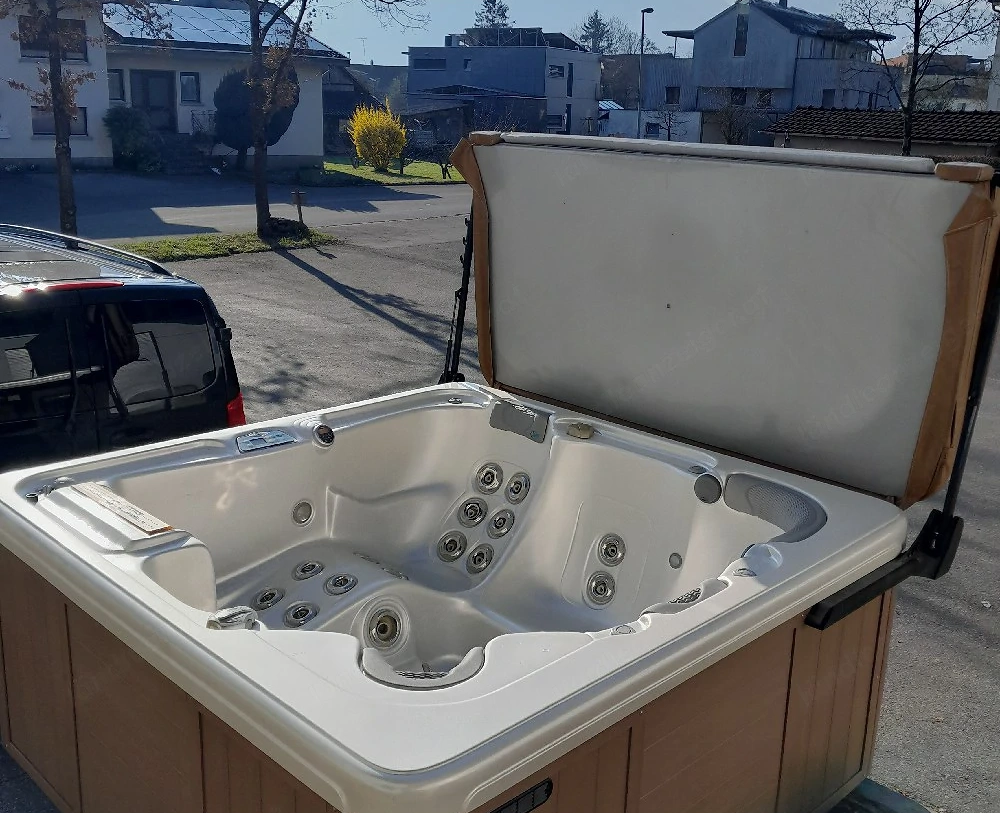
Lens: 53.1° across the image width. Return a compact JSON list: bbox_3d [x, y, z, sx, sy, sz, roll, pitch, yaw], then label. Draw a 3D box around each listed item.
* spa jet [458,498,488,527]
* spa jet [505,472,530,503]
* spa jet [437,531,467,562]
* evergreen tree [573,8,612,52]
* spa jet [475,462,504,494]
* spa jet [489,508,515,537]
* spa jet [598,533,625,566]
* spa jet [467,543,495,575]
[{"bbox_3d":[-0.109,0.416,3.925,0.130,0.130,0.040,13,-22,36],"label":"spa jet"},{"bbox_3d":[0.067,0.313,3.854,0.040,0.130,0.130,25,-4,-41],"label":"spa jet"},{"bbox_3d":[-0.187,0.544,3.890,0.130,0.130,0.040,14,-26,37],"label":"spa jet"},{"bbox_3d":[8.661,-30.284,92.000,4.600,12.600,4.600,2,15,0],"label":"evergreen tree"},{"bbox_3d":[-0.042,0.286,3.958,0.130,0.130,0.040,14,-11,37],"label":"spa jet"},{"bbox_3d":[0.002,0.447,3.820,0.130,0.130,0.040,21,-20,50],"label":"spa jet"},{"bbox_3d":[0.406,0.525,3.655,0.130,0.130,0.040,15,2,41],"label":"spa jet"},{"bbox_3d":[-0.075,0.577,3.784,0.130,0.130,0.040,21,-19,51],"label":"spa jet"}]

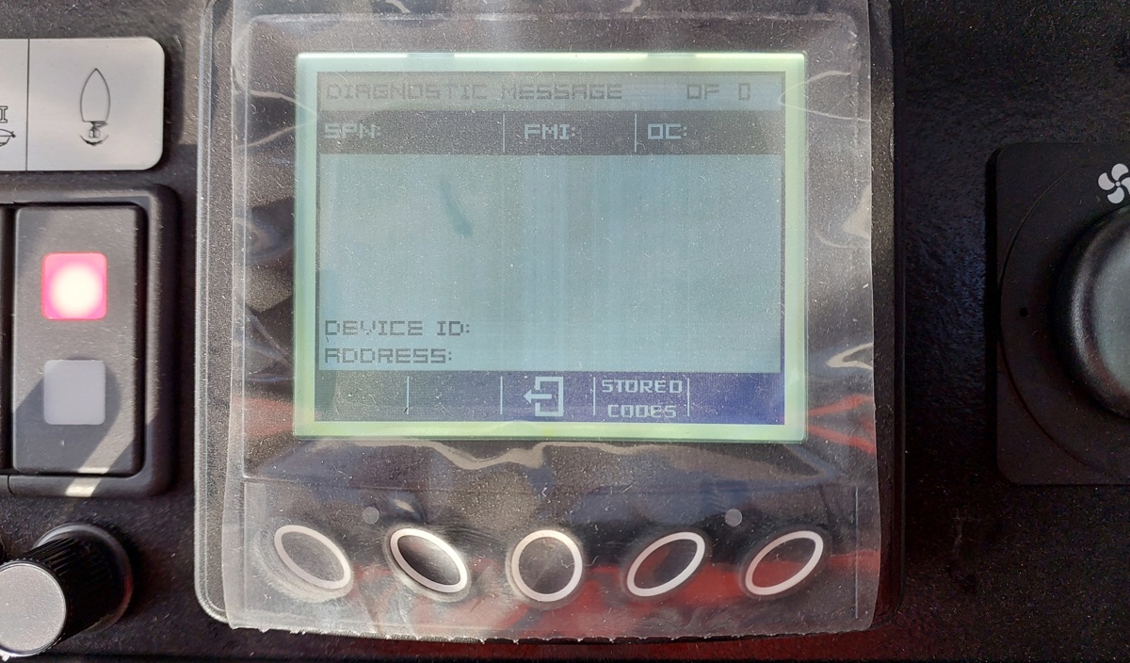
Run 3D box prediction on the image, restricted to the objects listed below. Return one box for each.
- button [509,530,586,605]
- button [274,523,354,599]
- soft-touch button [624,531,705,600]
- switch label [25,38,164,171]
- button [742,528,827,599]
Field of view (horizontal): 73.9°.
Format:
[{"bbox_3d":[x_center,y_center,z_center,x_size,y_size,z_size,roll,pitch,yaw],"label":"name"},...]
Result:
[{"bbox_3d":[-0.003,0.038,0.121,0.012,0.012,0.003,0,-2,0],"label":"button"},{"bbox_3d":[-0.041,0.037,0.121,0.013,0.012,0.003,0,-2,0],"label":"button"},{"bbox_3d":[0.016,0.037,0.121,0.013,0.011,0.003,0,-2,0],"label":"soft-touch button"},{"bbox_3d":[-0.083,-0.040,0.134,0.025,0.024,0.001,0,-2,0],"label":"switch label"},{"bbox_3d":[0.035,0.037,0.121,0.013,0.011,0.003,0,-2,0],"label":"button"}]

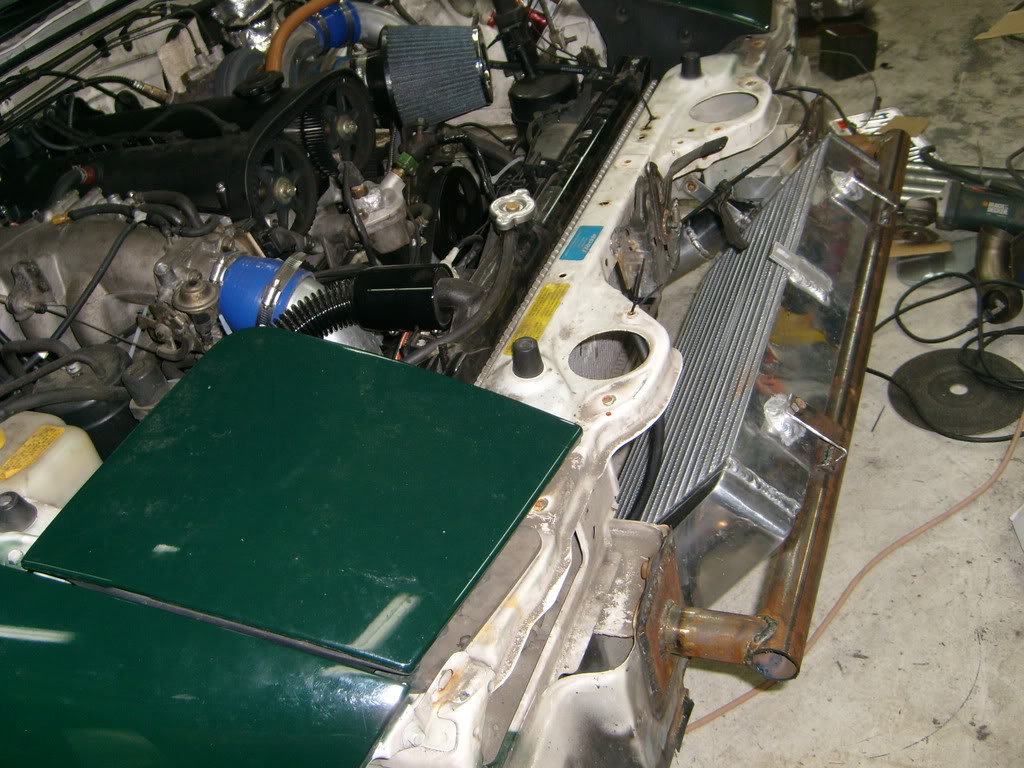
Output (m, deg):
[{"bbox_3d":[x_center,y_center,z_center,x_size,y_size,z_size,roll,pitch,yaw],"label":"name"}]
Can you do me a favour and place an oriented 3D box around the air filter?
[{"bbox_3d":[-0.119,-0.446,1.494,0.173,0.146,0.146,-6,38,3],"label":"air filter"}]

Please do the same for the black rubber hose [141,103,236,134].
[{"bbox_3d":[-0.417,-0.337,1.319,0.143,0.044,0.016,1,41,24],"label":"black rubber hose"}]

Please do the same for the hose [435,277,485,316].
[{"bbox_3d":[-0.063,-0.104,1.179,0.071,0.031,0.026,17,49,37],"label":"hose"}]

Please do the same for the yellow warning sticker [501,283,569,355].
[{"bbox_3d":[0.026,-0.064,1.007,0.027,0.002,0.112,6,43,25],"label":"yellow warning sticker"}]

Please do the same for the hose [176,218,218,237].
[{"bbox_3d":[-0.349,-0.172,1.147,0.057,0.016,0.020,-8,38,14],"label":"hose"}]

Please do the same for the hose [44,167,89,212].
[{"bbox_3d":[-0.541,-0.241,1.263,0.060,0.036,0.024,-29,38,-13],"label":"hose"}]

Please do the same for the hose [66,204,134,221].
[{"bbox_3d":[-0.481,-0.203,1.215,0.089,0.017,0.017,-3,40,20],"label":"hose"}]

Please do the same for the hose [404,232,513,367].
[{"bbox_3d":[-0.049,-0.093,1.139,0.034,0.065,0.186,23,53,41],"label":"hose"}]

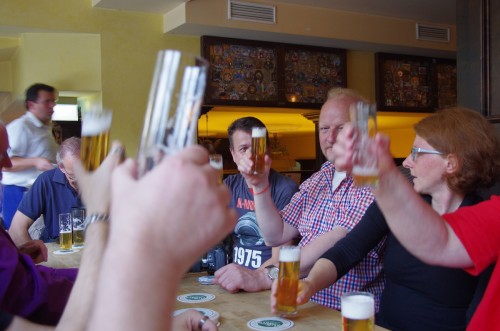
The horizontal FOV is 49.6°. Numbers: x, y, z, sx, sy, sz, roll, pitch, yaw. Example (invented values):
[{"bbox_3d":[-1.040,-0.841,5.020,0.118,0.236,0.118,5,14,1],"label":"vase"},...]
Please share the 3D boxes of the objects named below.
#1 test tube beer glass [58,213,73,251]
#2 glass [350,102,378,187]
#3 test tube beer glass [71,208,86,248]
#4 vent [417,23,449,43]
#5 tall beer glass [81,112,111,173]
[{"bbox_3d":[-0.753,0.271,2.210,0.050,0.147,0.050,-1,1,0],"label":"test tube beer glass"},{"bbox_3d":[0.217,-0.038,1.020,0.050,0.152,0.050,-2,0,0],"label":"glass"},{"bbox_3d":[-0.725,0.261,2.290,0.054,0.156,0.054,-1,1,0],"label":"test tube beer glass"},{"bbox_3d":[1.867,-1.353,5.500,0.450,0.156,0.030,-1,1,-26],"label":"vent"},{"bbox_3d":[-0.287,-0.028,0.990,0.051,0.151,0.051,6,-2,0],"label":"tall beer glass"}]

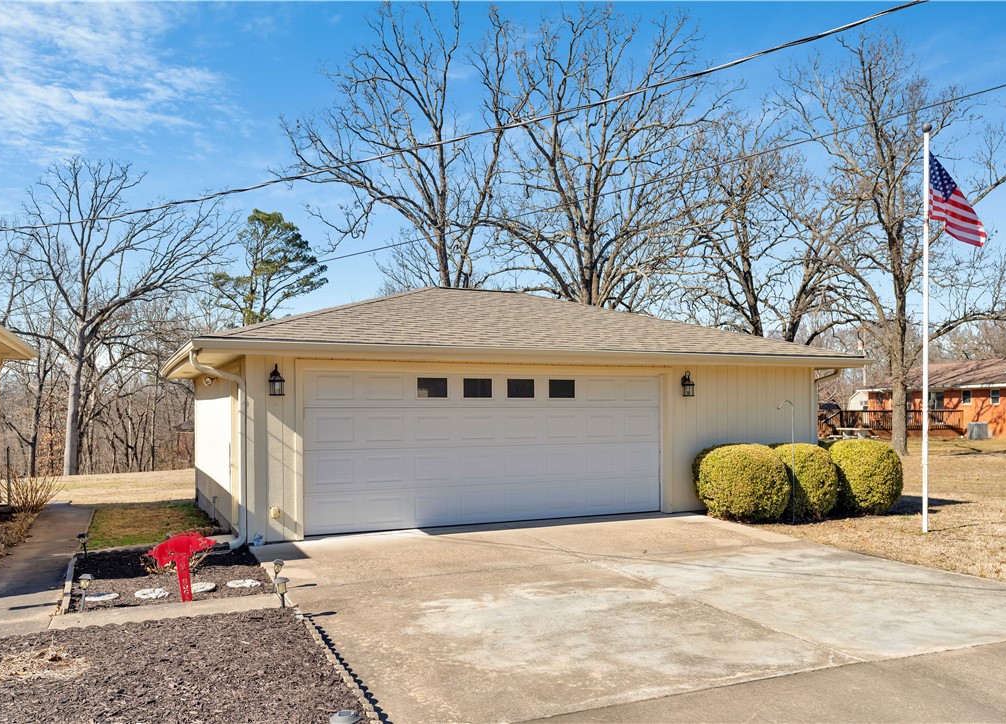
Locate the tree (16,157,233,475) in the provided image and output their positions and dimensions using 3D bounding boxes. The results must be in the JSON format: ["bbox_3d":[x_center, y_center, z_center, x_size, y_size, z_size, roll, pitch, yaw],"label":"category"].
[{"bbox_3d":[-13.000,-1.600,27.000,7.500,11.000,7.200,1,-3,-24],"label":"tree"}]

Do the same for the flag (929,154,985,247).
[{"bbox_3d":[6.040,-2.160,10.420,0.780,1.250,0.300,0,-2,9],"label":"flag"}]

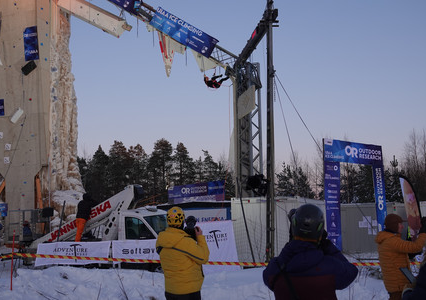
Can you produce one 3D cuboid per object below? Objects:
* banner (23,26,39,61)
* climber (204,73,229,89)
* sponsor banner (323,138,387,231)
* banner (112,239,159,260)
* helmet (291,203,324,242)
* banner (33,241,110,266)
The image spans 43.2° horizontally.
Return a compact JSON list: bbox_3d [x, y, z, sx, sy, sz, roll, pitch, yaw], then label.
[{"bbox_3d":[-7.585,-4.446,22.500,0.700,1.400,0.050,-3,3,22],"label":"banner"},{"bbox_3d":[0.180,-3.283,25.500,1.300,0.720,0.550,13,-12,-25],"label":"climber"},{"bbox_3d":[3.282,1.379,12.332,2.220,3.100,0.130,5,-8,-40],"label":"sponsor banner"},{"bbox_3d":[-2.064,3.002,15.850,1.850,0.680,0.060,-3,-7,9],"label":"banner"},{"bbox_3d":[0.692,0.519,3.900,0.235,0.240,0.285,0,3,3],"label":"helmet"},{"bbox_3d":[-4.195,3.128,16.200,2.280,0.660,0.060,-3,-7,9],"label":"banner"}]

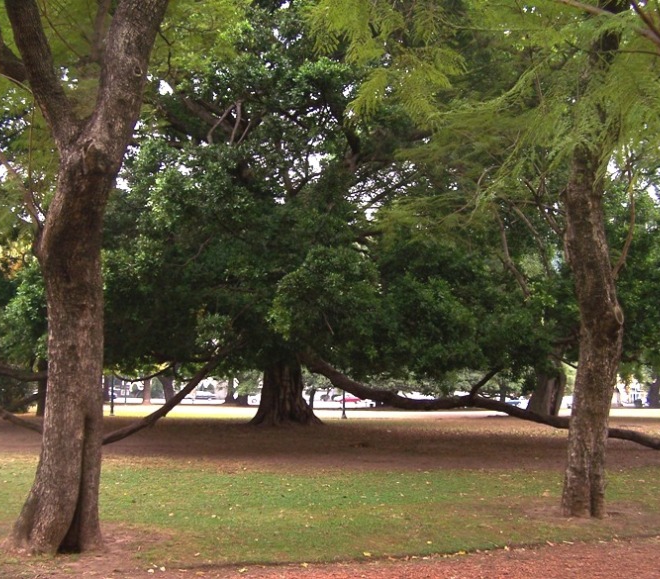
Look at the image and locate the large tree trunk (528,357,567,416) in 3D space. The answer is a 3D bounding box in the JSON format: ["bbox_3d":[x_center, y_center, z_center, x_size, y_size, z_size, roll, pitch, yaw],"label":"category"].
[{"bbox_3d":[12.319,5.508,48.000,2.100,3.400,2.000,0,-7,0],"label":"large tree trunk"}]

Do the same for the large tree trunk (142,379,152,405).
[{"bbox_3d":[-17.873,10.014,83.000,1.000,2.600,0.980,0,-7,0],"label":"large tree trunk"}]

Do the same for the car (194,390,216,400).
[{"bbox_3d":[-17.335,14.759,118.000,4.200,1.450,1.750,-3,-7,21],"label":"car"}]

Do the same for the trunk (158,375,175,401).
[{"bbox_3d":[-15.819,9.603,82.000,1.500,2.750,1.300,0,-7,0],"label":"trunk"}]

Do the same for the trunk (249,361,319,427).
[{"bbox_3d":[-1.969,4.558,37.500,3.050,3.000,3.000,0,-7,0],"label":"trunk"}]

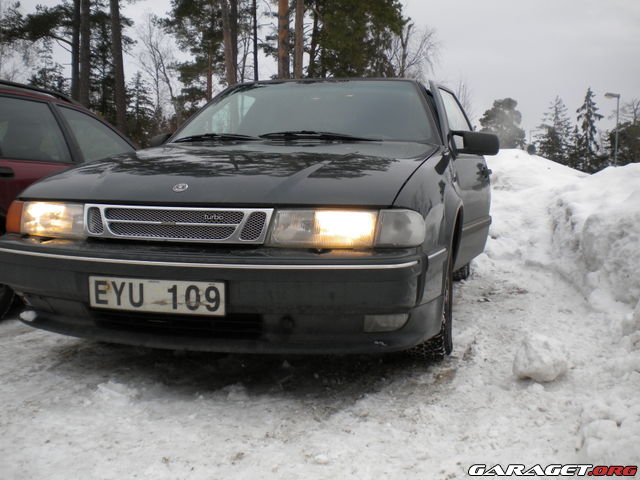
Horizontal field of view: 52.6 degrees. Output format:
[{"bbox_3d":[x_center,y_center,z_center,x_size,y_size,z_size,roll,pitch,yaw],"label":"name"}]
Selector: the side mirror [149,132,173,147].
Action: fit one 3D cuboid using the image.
[{"bbox_3d":[-0.929,-0.580,3.924,0.240,0.125,0.130,2,4,15],"label":"side mirror"}]

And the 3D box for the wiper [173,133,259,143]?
[{"bbox_3d":[-0.560,-0.531,3.440,0.612,0.060,0.090,3,5,34],"label":"wiper"}]

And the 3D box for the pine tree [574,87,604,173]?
[{"bbox_3d":[21.583,-7.534,52.331,2.900,9.470,2.900,0,4,0],"label":"pine tree"}]

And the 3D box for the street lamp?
[{"bbox_3d":[16.239,-4.945,36.227,0.850,6.480,0.250,0,4,-6],"label":"street lamp"}]

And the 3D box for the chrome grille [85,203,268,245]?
[{"bbox_3d":[-0.500,-0.054,2.177,0.700,0.130,0.070,2,4,15],"label":"chrome grille"}]

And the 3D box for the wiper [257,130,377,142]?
[{"bbox_3d":[0.004,-0.513,3.235,0.613,0.060,0.090,1,4,6],"label":"wiper"}]

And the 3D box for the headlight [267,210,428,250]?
[{"bbox_3d":[0.100,-0.041,2.112,0.480,0.140,0.190,1,4,12],"label":"headlight"}]

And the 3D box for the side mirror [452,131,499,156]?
[{"bbox_3d":[0.813,-0.507,3.394,0.250,0.125,0.130,2,4,23],"label":"side mirror"}]

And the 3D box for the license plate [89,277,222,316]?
[{"bbox_3d":[-0.530,0.180,2.091,0.480,0.110,0.015,2,4,15],"label":"license plate"}]

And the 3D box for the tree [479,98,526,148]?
[{"bbox_3d":[20.266,-9.990,72.404,5.400,11.540,5.200,0,4,0],"label":"tree"}]

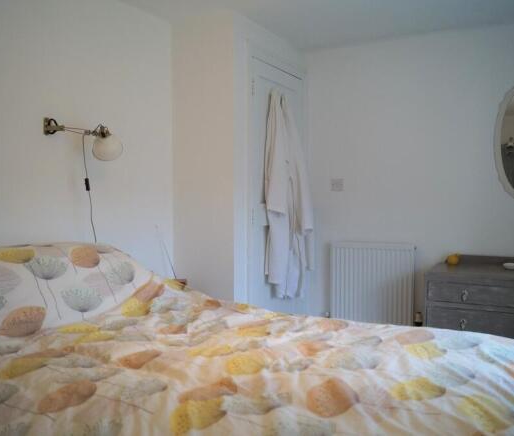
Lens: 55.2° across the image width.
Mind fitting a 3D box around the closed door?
[{"bbox_3d":[0.150,-0.030,3.400,0.050,1.980,0.690,0,0,33],"label":"closed door"}]

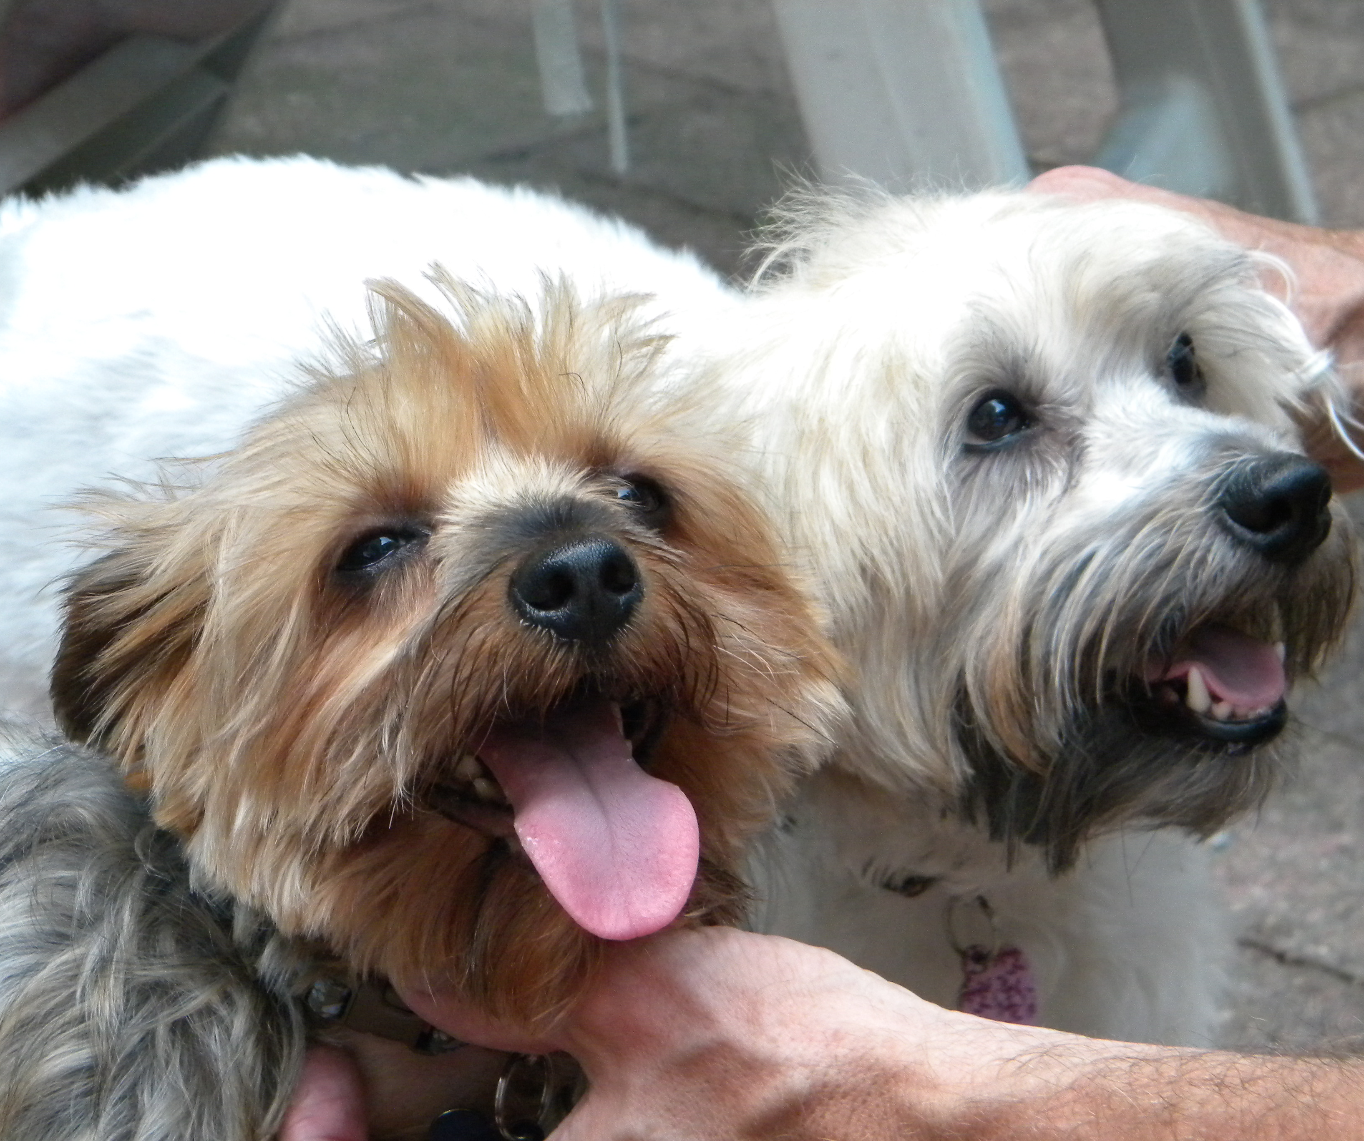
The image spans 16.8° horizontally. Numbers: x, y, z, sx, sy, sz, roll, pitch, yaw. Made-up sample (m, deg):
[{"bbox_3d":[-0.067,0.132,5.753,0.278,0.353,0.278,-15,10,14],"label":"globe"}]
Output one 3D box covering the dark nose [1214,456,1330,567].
[{"bbox_3d":[0.141,-0.015,1.100,0.029,0.025,0.023,-15,19,-39],"label":"dark nose"}]

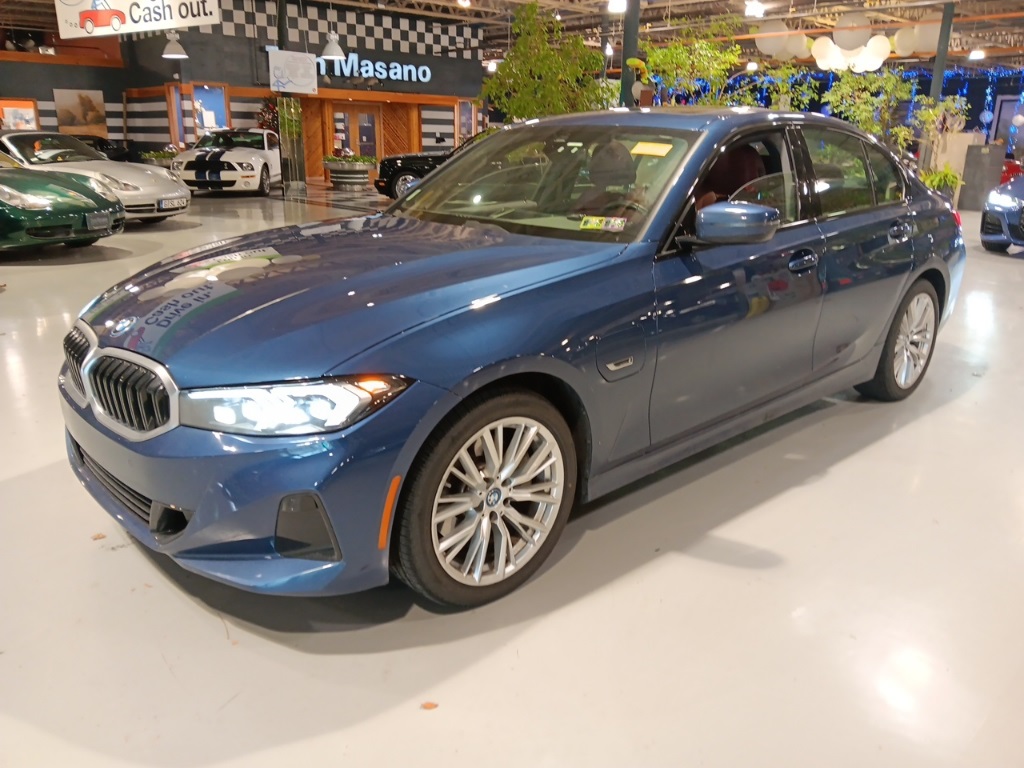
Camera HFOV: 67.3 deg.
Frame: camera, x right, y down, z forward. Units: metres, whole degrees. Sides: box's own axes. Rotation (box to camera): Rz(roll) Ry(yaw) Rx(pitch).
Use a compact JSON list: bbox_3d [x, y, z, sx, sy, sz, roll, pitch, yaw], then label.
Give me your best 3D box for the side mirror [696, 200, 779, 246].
[{"bbox_3d":[0.748,-0.540,2.560,0.175,0.140,0.225,-15,23,-40],"label":"side mirror"}]

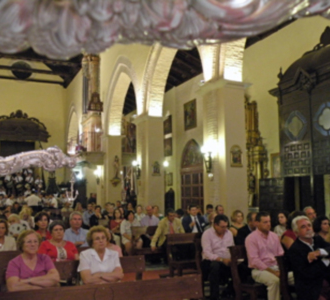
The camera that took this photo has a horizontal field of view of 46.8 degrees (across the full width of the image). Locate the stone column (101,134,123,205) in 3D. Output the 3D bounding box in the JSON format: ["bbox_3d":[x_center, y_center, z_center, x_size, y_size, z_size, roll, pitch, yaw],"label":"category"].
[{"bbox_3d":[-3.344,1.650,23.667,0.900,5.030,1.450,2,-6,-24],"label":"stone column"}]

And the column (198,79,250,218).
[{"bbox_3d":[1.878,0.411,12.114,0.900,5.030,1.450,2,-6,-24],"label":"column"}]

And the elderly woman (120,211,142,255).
[{"bbox_3d":[-0.780,2.020,8.904,0.520,1.220,0.800,2,-6,-24],"label":"elderly woman"}]

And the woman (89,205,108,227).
[{"bbox_3d":[-1.866,2.210,10.801,0.500,1.250,0.750,2,-6,-24],"label":"woman"}]

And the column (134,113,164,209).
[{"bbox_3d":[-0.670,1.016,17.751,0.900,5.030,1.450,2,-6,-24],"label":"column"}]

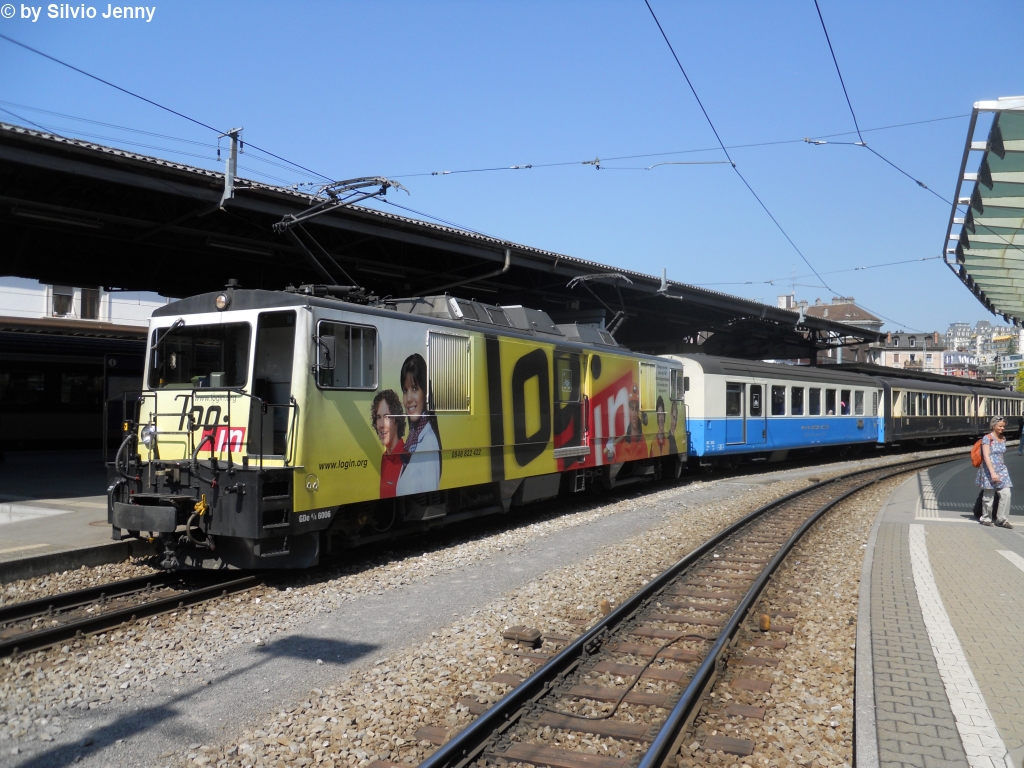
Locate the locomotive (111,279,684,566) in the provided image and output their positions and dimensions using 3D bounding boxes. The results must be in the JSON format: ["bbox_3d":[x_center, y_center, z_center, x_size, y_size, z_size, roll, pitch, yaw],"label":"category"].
[{"bbox_3d":[-0.123,0.543,15.764,2.700,3.700,15.800,-1,-2,29],"label":"locomotive"}]

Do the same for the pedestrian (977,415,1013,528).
[{"bbox_3d":[7.165,1.299,12.300,0.480,1.650,0.480,1,-2,-20],"label":"pedestrian"}]

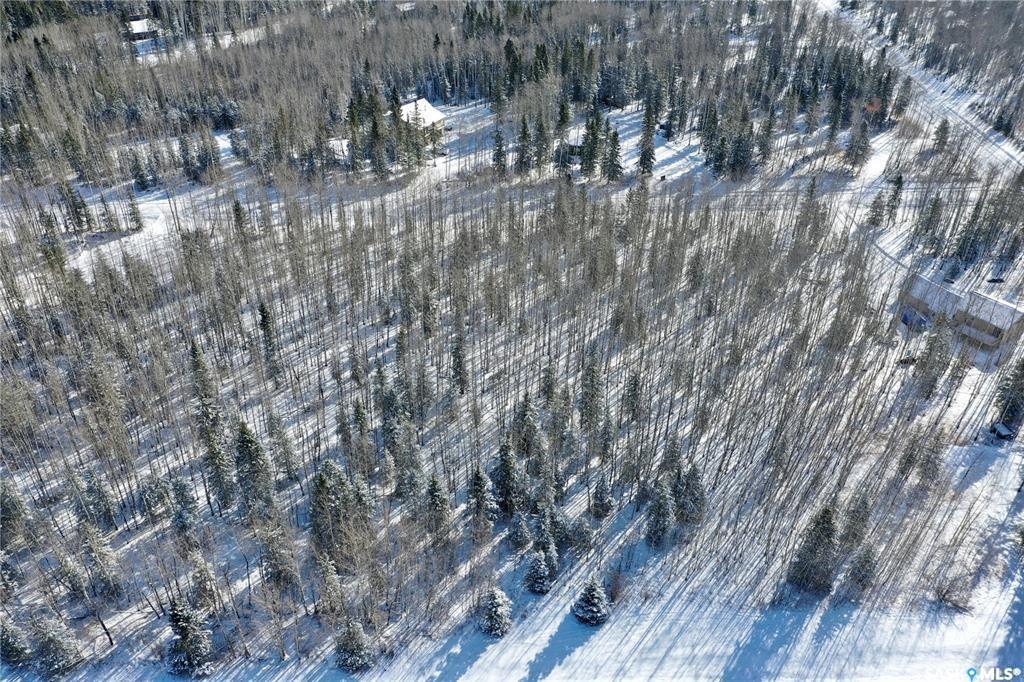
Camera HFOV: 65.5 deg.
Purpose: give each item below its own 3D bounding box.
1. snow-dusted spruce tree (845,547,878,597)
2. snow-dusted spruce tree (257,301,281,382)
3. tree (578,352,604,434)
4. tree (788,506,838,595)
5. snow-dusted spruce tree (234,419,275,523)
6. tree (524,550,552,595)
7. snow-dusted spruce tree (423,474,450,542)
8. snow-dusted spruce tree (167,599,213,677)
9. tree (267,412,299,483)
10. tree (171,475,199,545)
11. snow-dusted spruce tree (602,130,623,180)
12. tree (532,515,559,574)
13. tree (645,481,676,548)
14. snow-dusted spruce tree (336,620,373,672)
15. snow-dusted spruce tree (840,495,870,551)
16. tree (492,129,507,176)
[{"bbox_3d":[39.809,25.241,89.236,3.330,6.450,3.330,2,33,0],"label":"snow-dusted spruce tree"},{"bbox_3d":[-36.580,0.330,117.750,3.270,14.550,3.270,-9,35,-17],"label":"snow-dusted spruce tree"},{"bbox_3d":[11.430,7.270,110.670,3.660,13.600,3.660,6,33,6],"label":"tree"},{"bbox_3d":[30.858,20.285,78.966,4.680,10.810,4.680,2,34,0],"label":"tree"},{"bbox_3d":[-30.946,15.082,94.479,4.390,14.690,4.390,2,33,0],"label":"snow-dusted spruce tree"},{"bbox_3d":[2.631,22.642,79.061,2.620,5.350,2.620,2,34,0],"label":"tree"},{"bbox_3d":[-8.903,19.146,93.621,3.090,9.720,3.090,2,33,0],"label":"snow-dusted spruce tree"},{"bbox_3d":[-29.087,25.597,70.110,3.820,8.960,3.820,2,34,0],"label":"snow-dusted spruce tree"},{"bbox_3d":[-29.760,13.360,101.740,3.990,10.630,3.990,-10,35,-17],"label":"tree"},{"bbox_3d":[-33.856,17.216,81.456,2.600,9.690,2.600,2,34,0],"label":"tree"},{"bbox_3d":[24.700,-44.980,192.180,4.880,12.800,4.880,6,33,6],"label":"snow-dusted spruce tree"},{"bbox_3d":[3.536,20.227,79.757,2.670,8.590,2.670,2,34,0],"label":"tree"},{"bbox_3d":[15.905,17.909,83.292,3.150,9.050,3.150,2,34,0],"label":"tree"},{"bbox_3d":[-16.070,30.330,80.380,3.630,6.410,3.630,-7,34,-14],"label":"snow-dusted spruce tree"},{"bbox_3d":[36.683,18.954,83.935,2.600,7.680,2.600,2,34,0],"label":"snow-dusted spruce tree"},{"bbox_3d":[-2.920,-45.320,191.900,3.420,11.980,3.420,1,33,-1],"label":"tree"}]

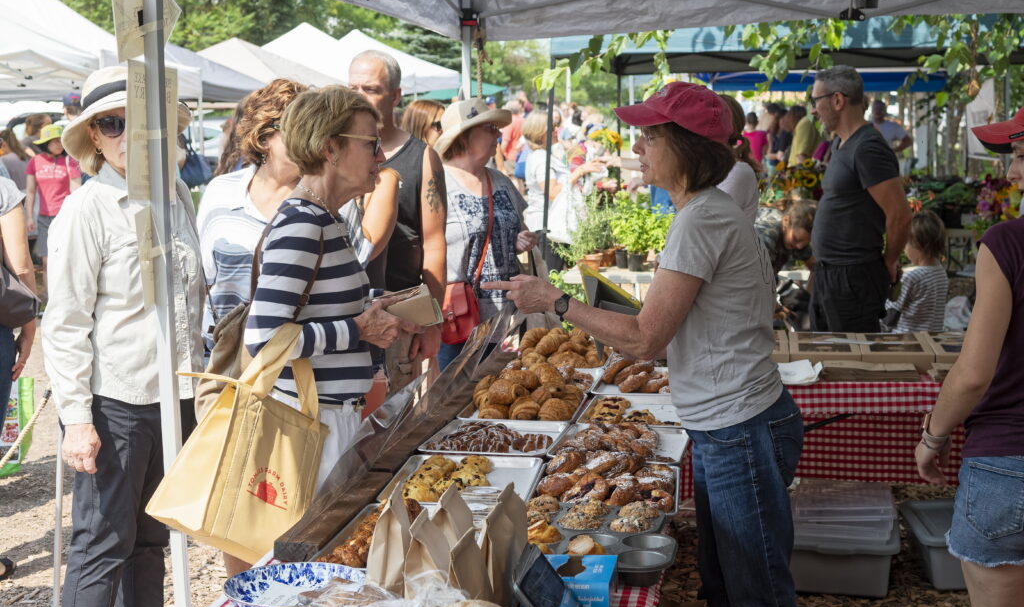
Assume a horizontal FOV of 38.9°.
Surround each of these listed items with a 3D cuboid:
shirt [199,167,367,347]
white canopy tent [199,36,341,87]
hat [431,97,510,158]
[{"bbox_3d":[-0.640,-0.115,4.080,0.460,0.540,0.270,-2,8,-17],"label":"shirt"},{"bbox_3d":[-3.850,-2.400,20.374,2.800,2.644,2.800,1,8,9],"label":"white canopy tent"},{"bbox_3d":[-0.148,-0.643,5.300,0.330,0.150,0.300,-19,2,17],"label":"hat"}]

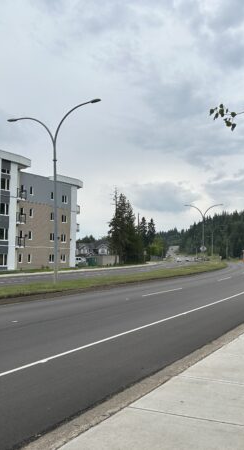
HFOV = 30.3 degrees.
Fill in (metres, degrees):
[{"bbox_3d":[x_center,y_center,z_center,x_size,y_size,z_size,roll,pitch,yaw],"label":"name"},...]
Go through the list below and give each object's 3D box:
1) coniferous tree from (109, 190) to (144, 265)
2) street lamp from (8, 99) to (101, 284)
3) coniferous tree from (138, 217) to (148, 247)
[{"bbox_3d":[0.556,0.623,100.236,6.800,16.629,6.400,1,-4,0],"label":"coniferous tree"},{"bbox_3d":[-4.458,-1.779,27.707,7.341,10.843,0.400,-2,-5,31],"label":"street lamp"},{"bbox_3d":[6.586,4.365,138.068,3.000,13.638,3.000,1,-4,3],"label":"coniferous tree"}]

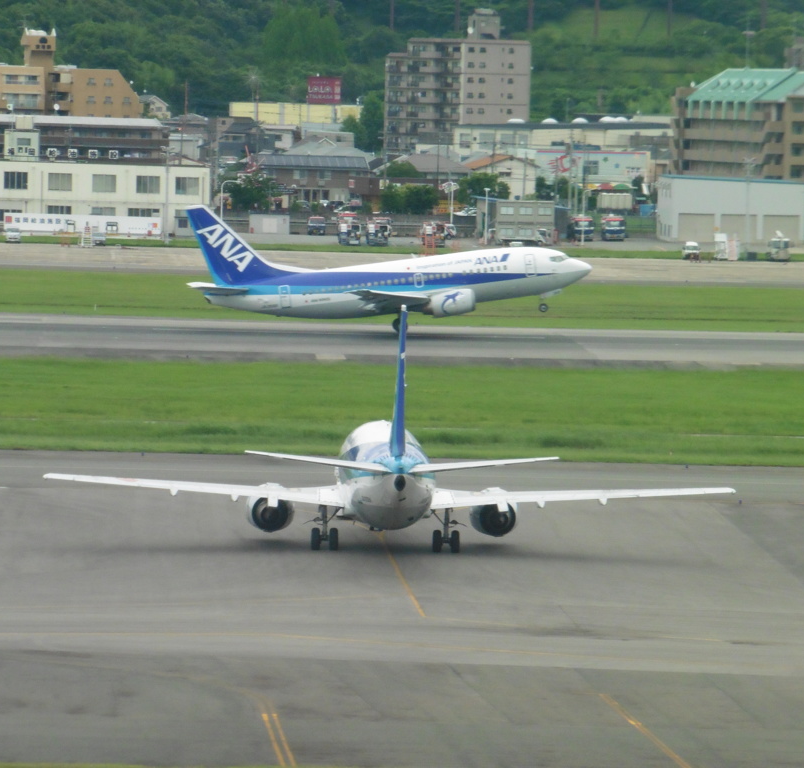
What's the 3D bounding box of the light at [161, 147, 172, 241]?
[{"bbox_3d":[-26.692,-21.595,779.424,1.600,10.800,0.900,1,3,0],"label":"light"}]

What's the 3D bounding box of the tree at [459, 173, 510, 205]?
[{"bbox_3d":[10.496,-24.661,880.000,6.400,5.200,5.800,1,3,-3],"label":"tree"}]

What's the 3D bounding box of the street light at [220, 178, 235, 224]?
[{"bbox_3d":[-20.882,-21.094,822.092,1.750,6.860,0.350,2,3,2],"label":"street light"}]

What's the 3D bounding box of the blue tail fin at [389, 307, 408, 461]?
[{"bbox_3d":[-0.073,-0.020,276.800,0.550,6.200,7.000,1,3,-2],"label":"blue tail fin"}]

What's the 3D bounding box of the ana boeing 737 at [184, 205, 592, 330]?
[{"bbox_3d":[-1.068,-9.773,525.000,31.000,11.400,28.900,-7,3,-3],"label":"ana boeing 737"}]

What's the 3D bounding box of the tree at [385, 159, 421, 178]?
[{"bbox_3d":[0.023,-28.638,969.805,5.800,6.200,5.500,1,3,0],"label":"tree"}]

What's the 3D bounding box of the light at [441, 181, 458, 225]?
[{"bbox_3d":[6.002,-21.099,829.847,2.100,6.600,0.800,1,3,0],"label":"light"}]

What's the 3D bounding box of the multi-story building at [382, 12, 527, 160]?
[{"bbox_3d":[10.712,-55.062,1286.154,15.500,30.300,25.500,0,3,-32],"label":"multi-story building"}]

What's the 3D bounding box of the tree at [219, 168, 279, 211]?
[{"bbox_3d":[-19.801,-24.435,884.838,7.600,6.800,6.800,1,3,0],"label":"tree"}]

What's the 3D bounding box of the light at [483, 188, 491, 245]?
[{"bbox_3d":[10.211,-20.157,818.474,0.850,6.900,0.500,1,3,0],"label":"light"}]

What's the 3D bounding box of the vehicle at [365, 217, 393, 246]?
[{"bbox_3d":[-2.908,-17.949,802.172,2.600,3.300,7.500,1,3,-2],"label":"vehicle"}]

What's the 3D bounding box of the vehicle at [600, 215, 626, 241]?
[{"bbox_3d":[26.407,-19.629,856.714,2.550,3.200,8.000,1,3,-3],"label":"vehicle"}]

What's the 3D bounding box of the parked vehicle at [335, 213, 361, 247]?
[{"bbox_3d":[-6.159,-18.024,799.804,2.600,3.500,7.500,1,3,-2],"label":"parked vehicle"}]

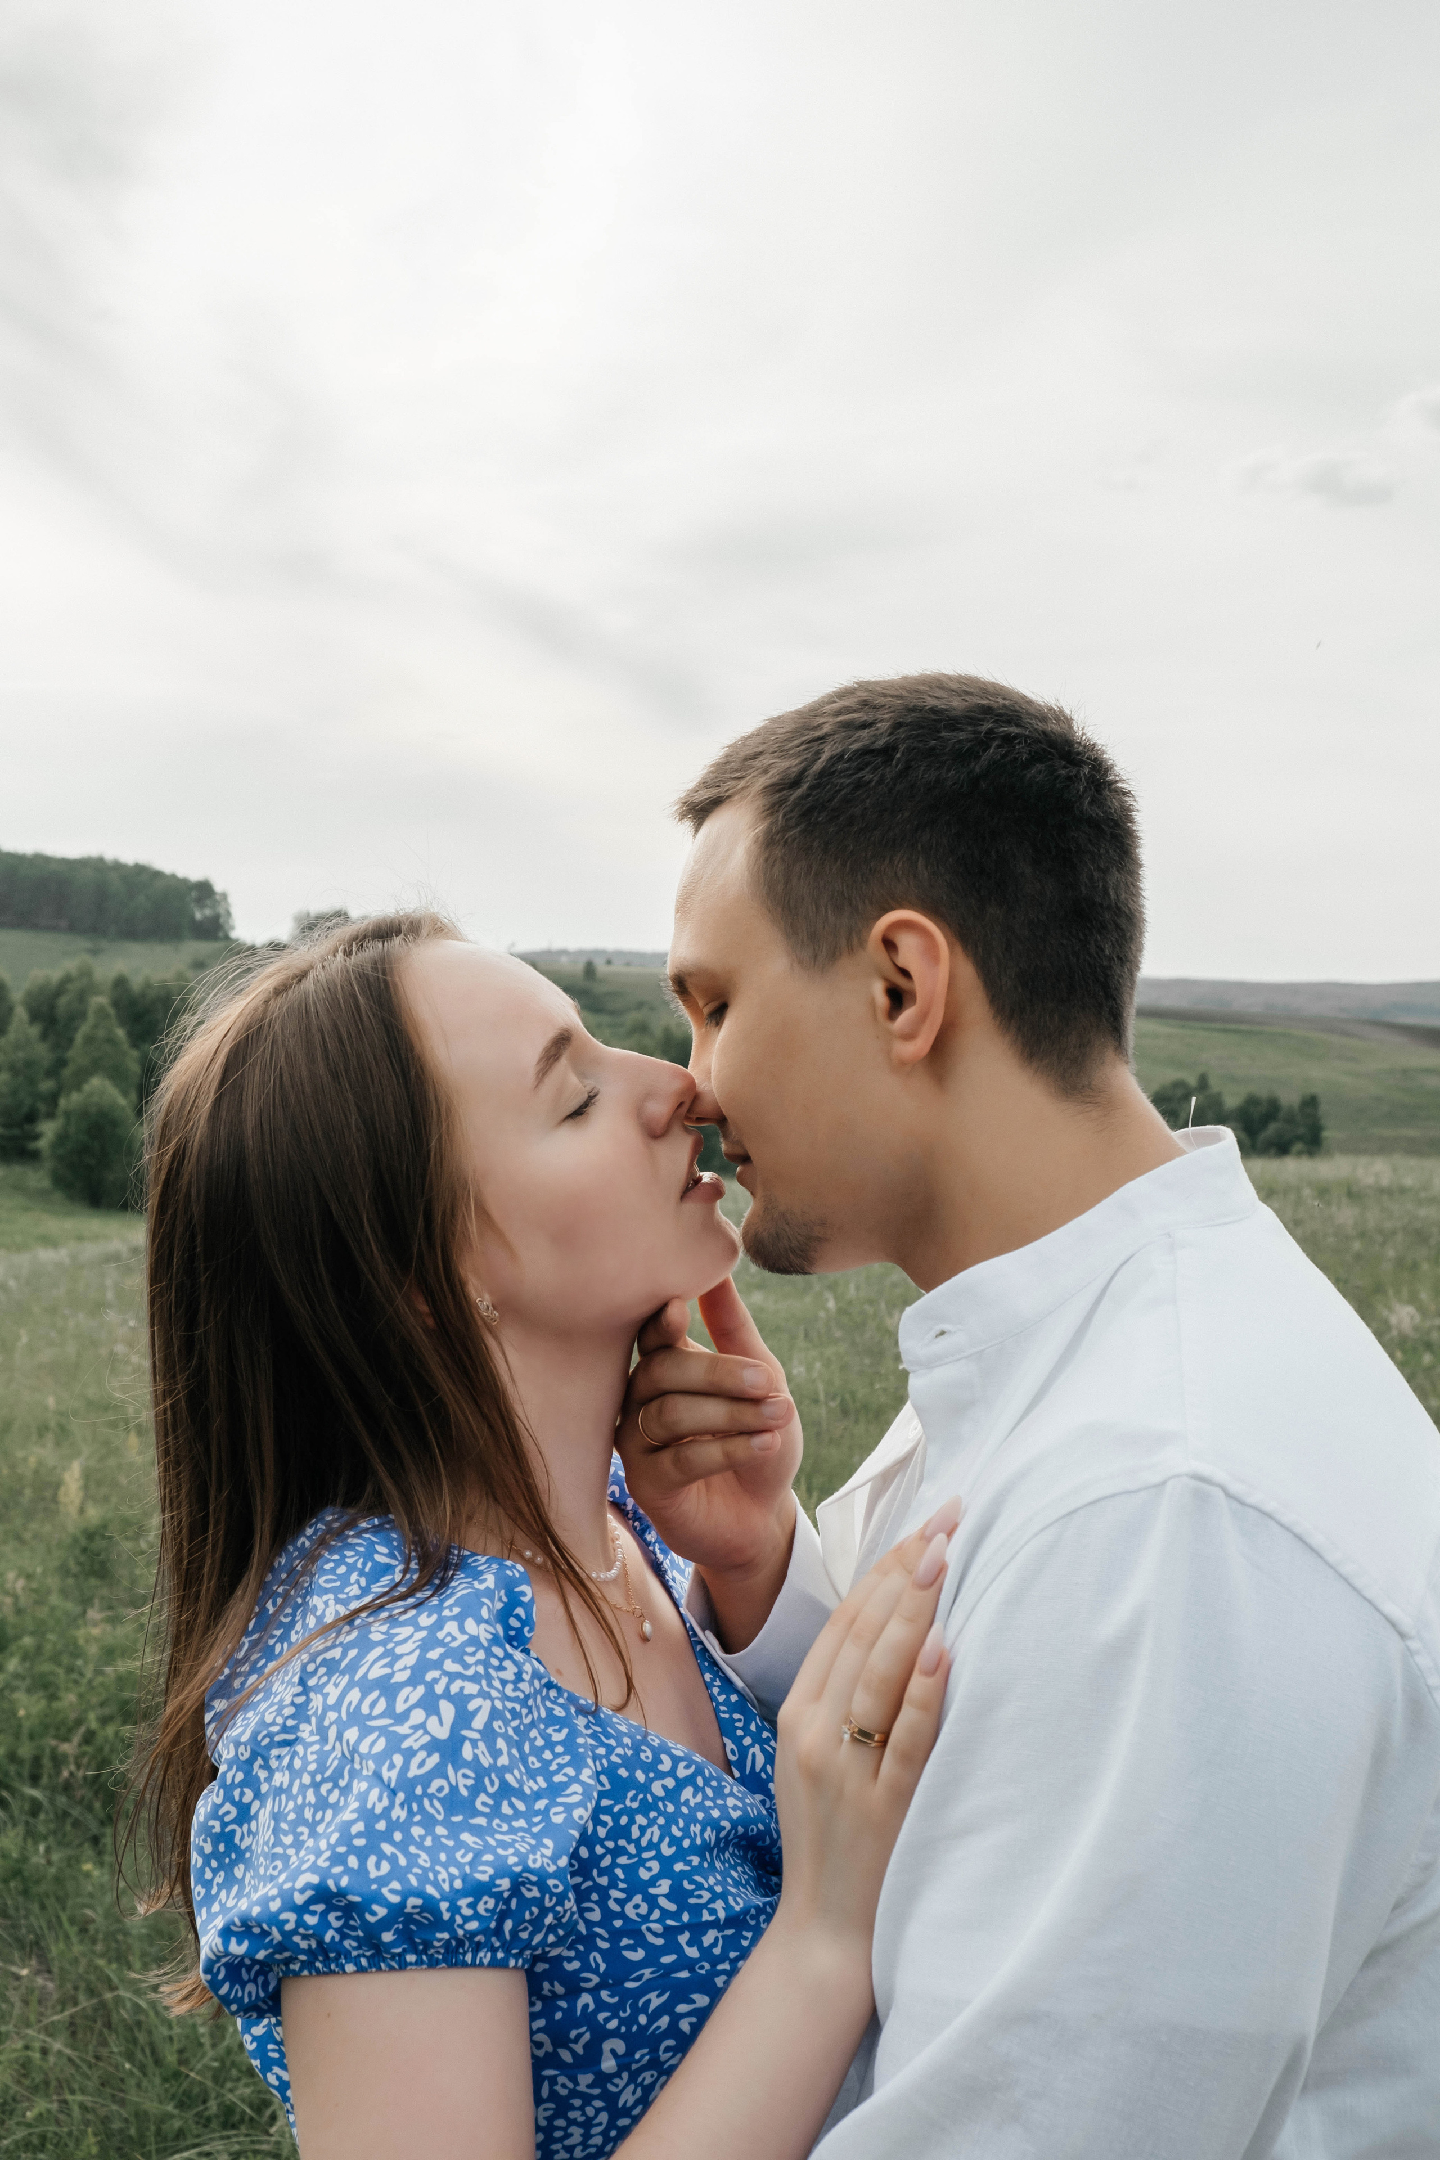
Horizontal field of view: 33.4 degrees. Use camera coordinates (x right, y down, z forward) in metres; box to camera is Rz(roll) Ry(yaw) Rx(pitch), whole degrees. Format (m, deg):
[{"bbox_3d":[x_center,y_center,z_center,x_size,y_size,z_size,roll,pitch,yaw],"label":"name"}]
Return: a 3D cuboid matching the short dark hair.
[{"bbox_3d":[0.086,-0.082,1.050,0.197,0.192,0.165,-13,-4,20],"label":"short dark hair"}]

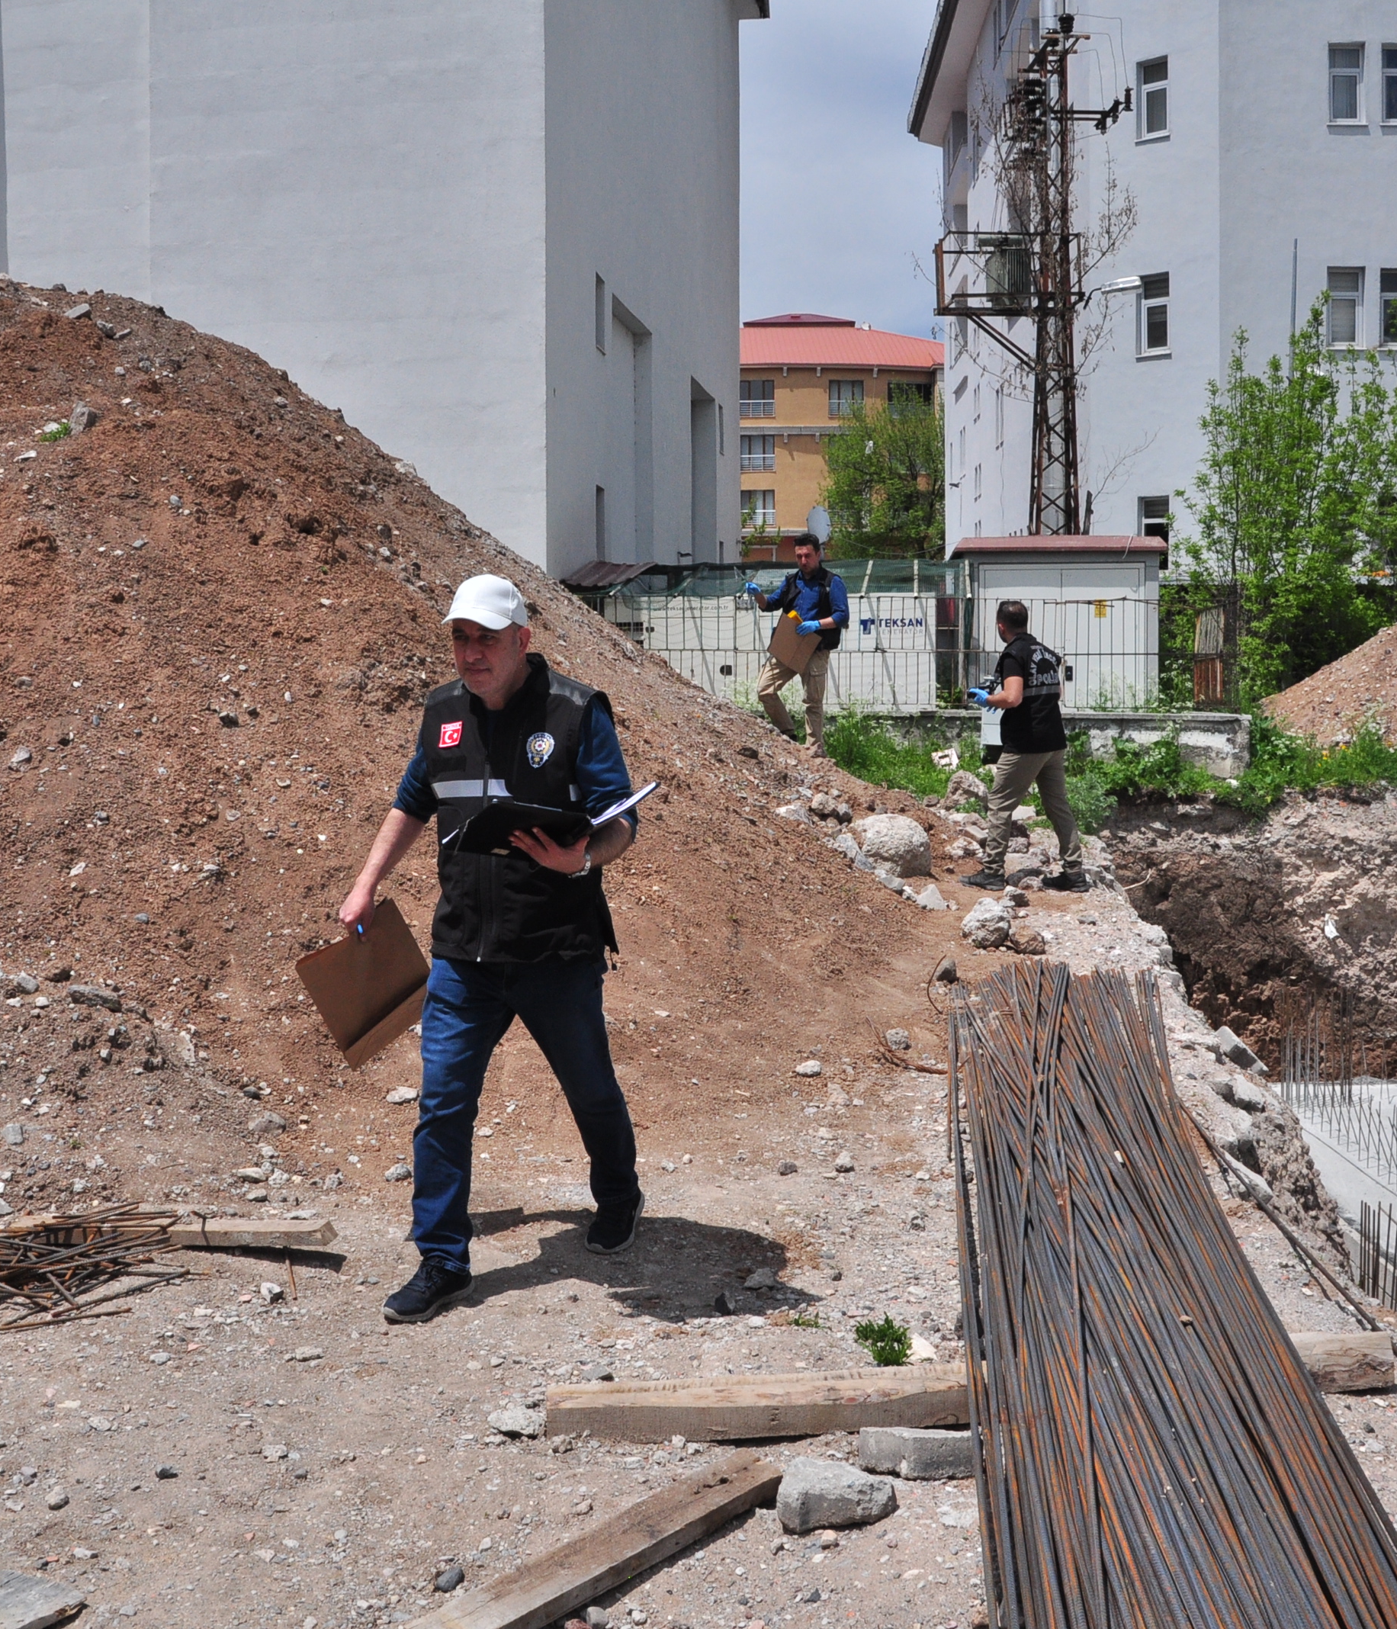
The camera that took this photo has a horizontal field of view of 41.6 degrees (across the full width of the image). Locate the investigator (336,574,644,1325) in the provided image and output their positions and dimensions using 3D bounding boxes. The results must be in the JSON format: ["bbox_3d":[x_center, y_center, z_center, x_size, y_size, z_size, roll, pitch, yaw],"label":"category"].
[{"bbox_3d":[-0.507,0.300,4.479,0.670,1.750,0.680,2,6,27],"label":"investigator"}]

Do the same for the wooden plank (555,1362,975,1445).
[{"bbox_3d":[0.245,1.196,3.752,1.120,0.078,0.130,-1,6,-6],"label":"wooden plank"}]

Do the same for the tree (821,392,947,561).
[{"bbox_3d":[6.493,-9.963,61.331,5.200,8.600,5.000,0,5,0],"label":"tree"}]

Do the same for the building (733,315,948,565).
[{"bbox_3d":[7.051,-18.436,98.691,20.000,15.300,14.000,-1,6,-3],"label":"building"}]

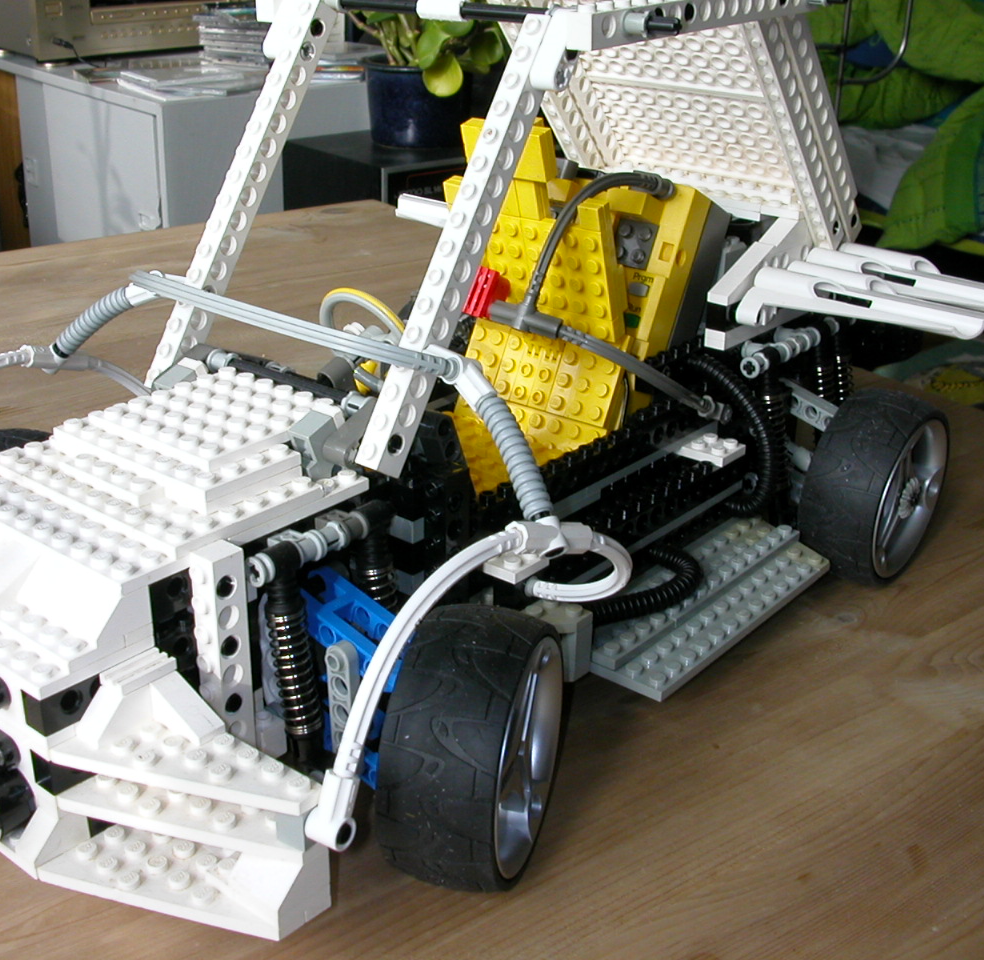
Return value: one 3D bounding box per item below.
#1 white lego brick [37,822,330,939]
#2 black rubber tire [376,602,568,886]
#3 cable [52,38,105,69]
[{"bbox_3d":[-0.069,0.085,0.303,0.057,0.016,0.038,19,31,36],"label":"white lego brick"},{"bbox_3d":[-0.004,0.067,0.345,0.029,0.070,0.070,8,25,16],"label":"black rubber tire"},{"bbox_3d":[-0.656,-0.676,2.170,0.065,0.046,0.065,-19,31,-35],"label":"cable"}]

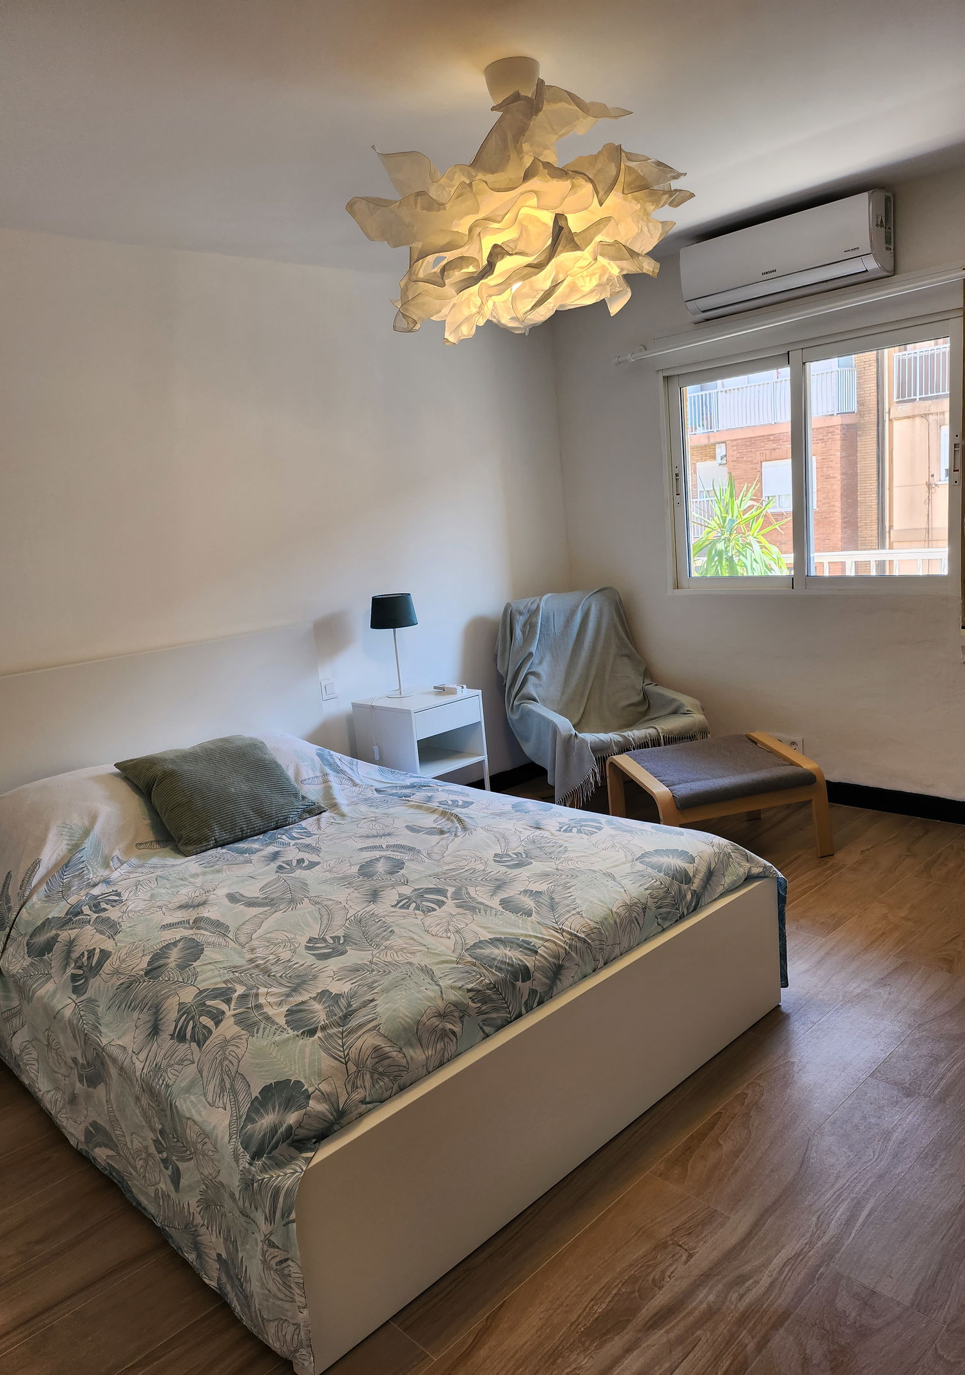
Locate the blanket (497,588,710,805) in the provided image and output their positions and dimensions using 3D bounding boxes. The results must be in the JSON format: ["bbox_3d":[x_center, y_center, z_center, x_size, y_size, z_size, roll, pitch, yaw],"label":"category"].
[{"bbox_3d":[0.524,0.029,4.282,0.710,0.860,0.800,-8,11,-14],"label":"blanket"}]

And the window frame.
[{"bbox_3d":[1.359,-0.917,4.072,0.080,1.035,1.300,-15,14,-42],"label":"window frame"}]

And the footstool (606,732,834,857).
[{"bbox_3d":[0.919,0.456,3.752,0.670,0.400,0.540,-8,11,-16],"label":"footstool"}]

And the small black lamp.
[{"bbox_3d":[-0.377,-0.180,4.145,0.205,0.445,0.205,-5,10,1],"label":"small black lamp"}]

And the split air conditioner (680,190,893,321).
[{"bbox_3d":[1.203,-1.726,3.834,0.205,0.295,0.815,-15,14,-42],"label":"split air conditioner"}]

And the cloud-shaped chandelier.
[{"bbox_3d":[0.090,-1.199,2.390,0.860,0.640,0.860,-15,14,-42],"label":"cloud-shaped chandelier"}]

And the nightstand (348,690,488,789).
[{"bbox_3d":[-0.258,0.353,4.202,0.392,0.638,0.404,6,15,45],"label":"nightstand"}]

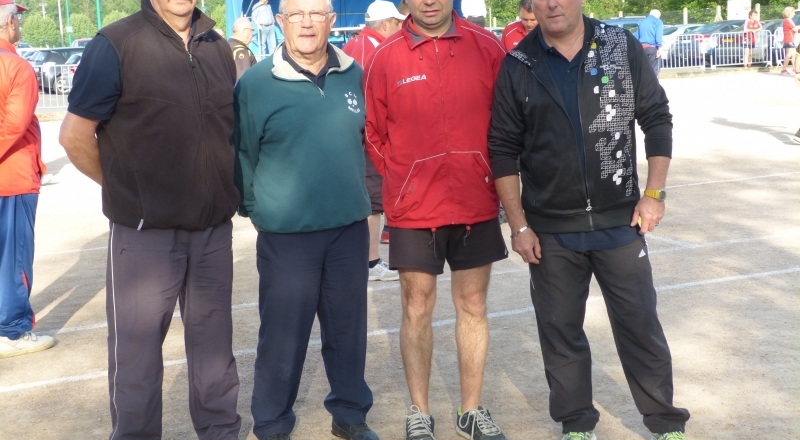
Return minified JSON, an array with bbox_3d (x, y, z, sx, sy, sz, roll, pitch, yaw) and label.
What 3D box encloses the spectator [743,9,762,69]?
[{"bbox_3d":[9.416,-4.819,32.126,0.480,1.540,0.380,-3,9,-5],"label":"spectator"}]

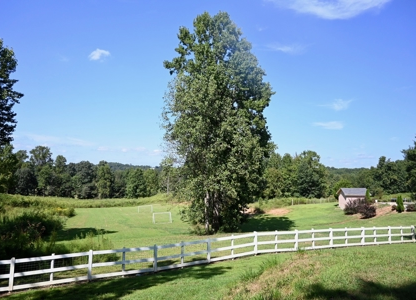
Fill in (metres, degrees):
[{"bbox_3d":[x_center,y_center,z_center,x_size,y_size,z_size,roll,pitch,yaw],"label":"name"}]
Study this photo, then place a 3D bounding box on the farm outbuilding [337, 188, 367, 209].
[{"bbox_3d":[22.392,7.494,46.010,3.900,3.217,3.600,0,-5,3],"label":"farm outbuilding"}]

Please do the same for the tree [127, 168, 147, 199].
[{"bbox_3d":[-26.535,12.407,111.334,8.164,11.067,8.000,0,-5,0],"label":"tree"}]

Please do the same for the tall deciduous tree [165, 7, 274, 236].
[{"bbox_3d":[1.064,-3.115,30.407,11.149,22.679,10.000,0,-5,0],"label":"tall deciduous tree"}]

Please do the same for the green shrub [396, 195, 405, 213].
[{"bbox_3d":[25.009,7.008,39.025,1.150,2.288,1.200,0,-5,0],"label":"green shrub"}]

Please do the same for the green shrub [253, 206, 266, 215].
[{"bbox_3d":[7.617,8.948,44.372,1.775,1.167,1.700,0,-5,0],"label":"green shrub"}]

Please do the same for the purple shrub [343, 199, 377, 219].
[{"bbox_3d":[18.933,7.307,37.492,3.999,2.466,3.200,0,-5,0],"label":"purple shrub"}]

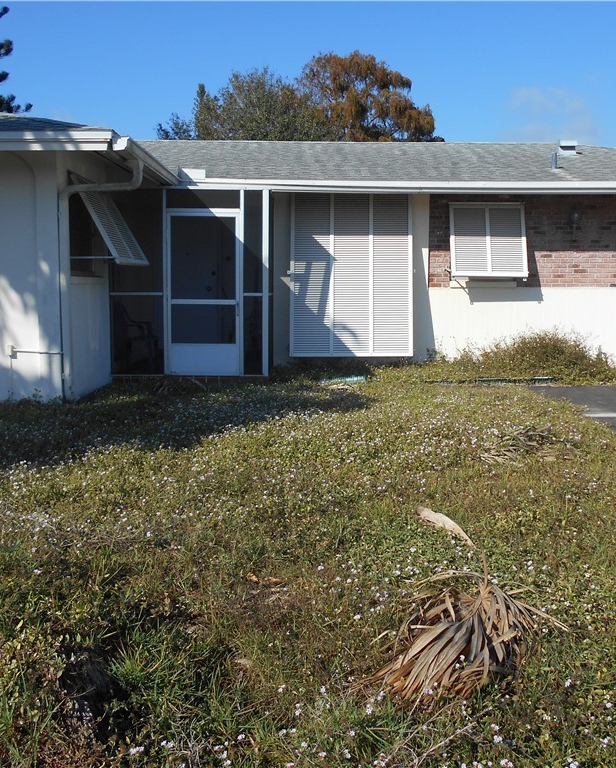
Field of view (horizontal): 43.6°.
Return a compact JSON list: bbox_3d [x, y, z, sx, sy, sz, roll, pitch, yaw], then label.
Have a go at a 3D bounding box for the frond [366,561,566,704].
[{"bbox_3d":[0.580,0.916,2.959,0.700,0.260,0.680,0,7,0],"label":"frond"}]

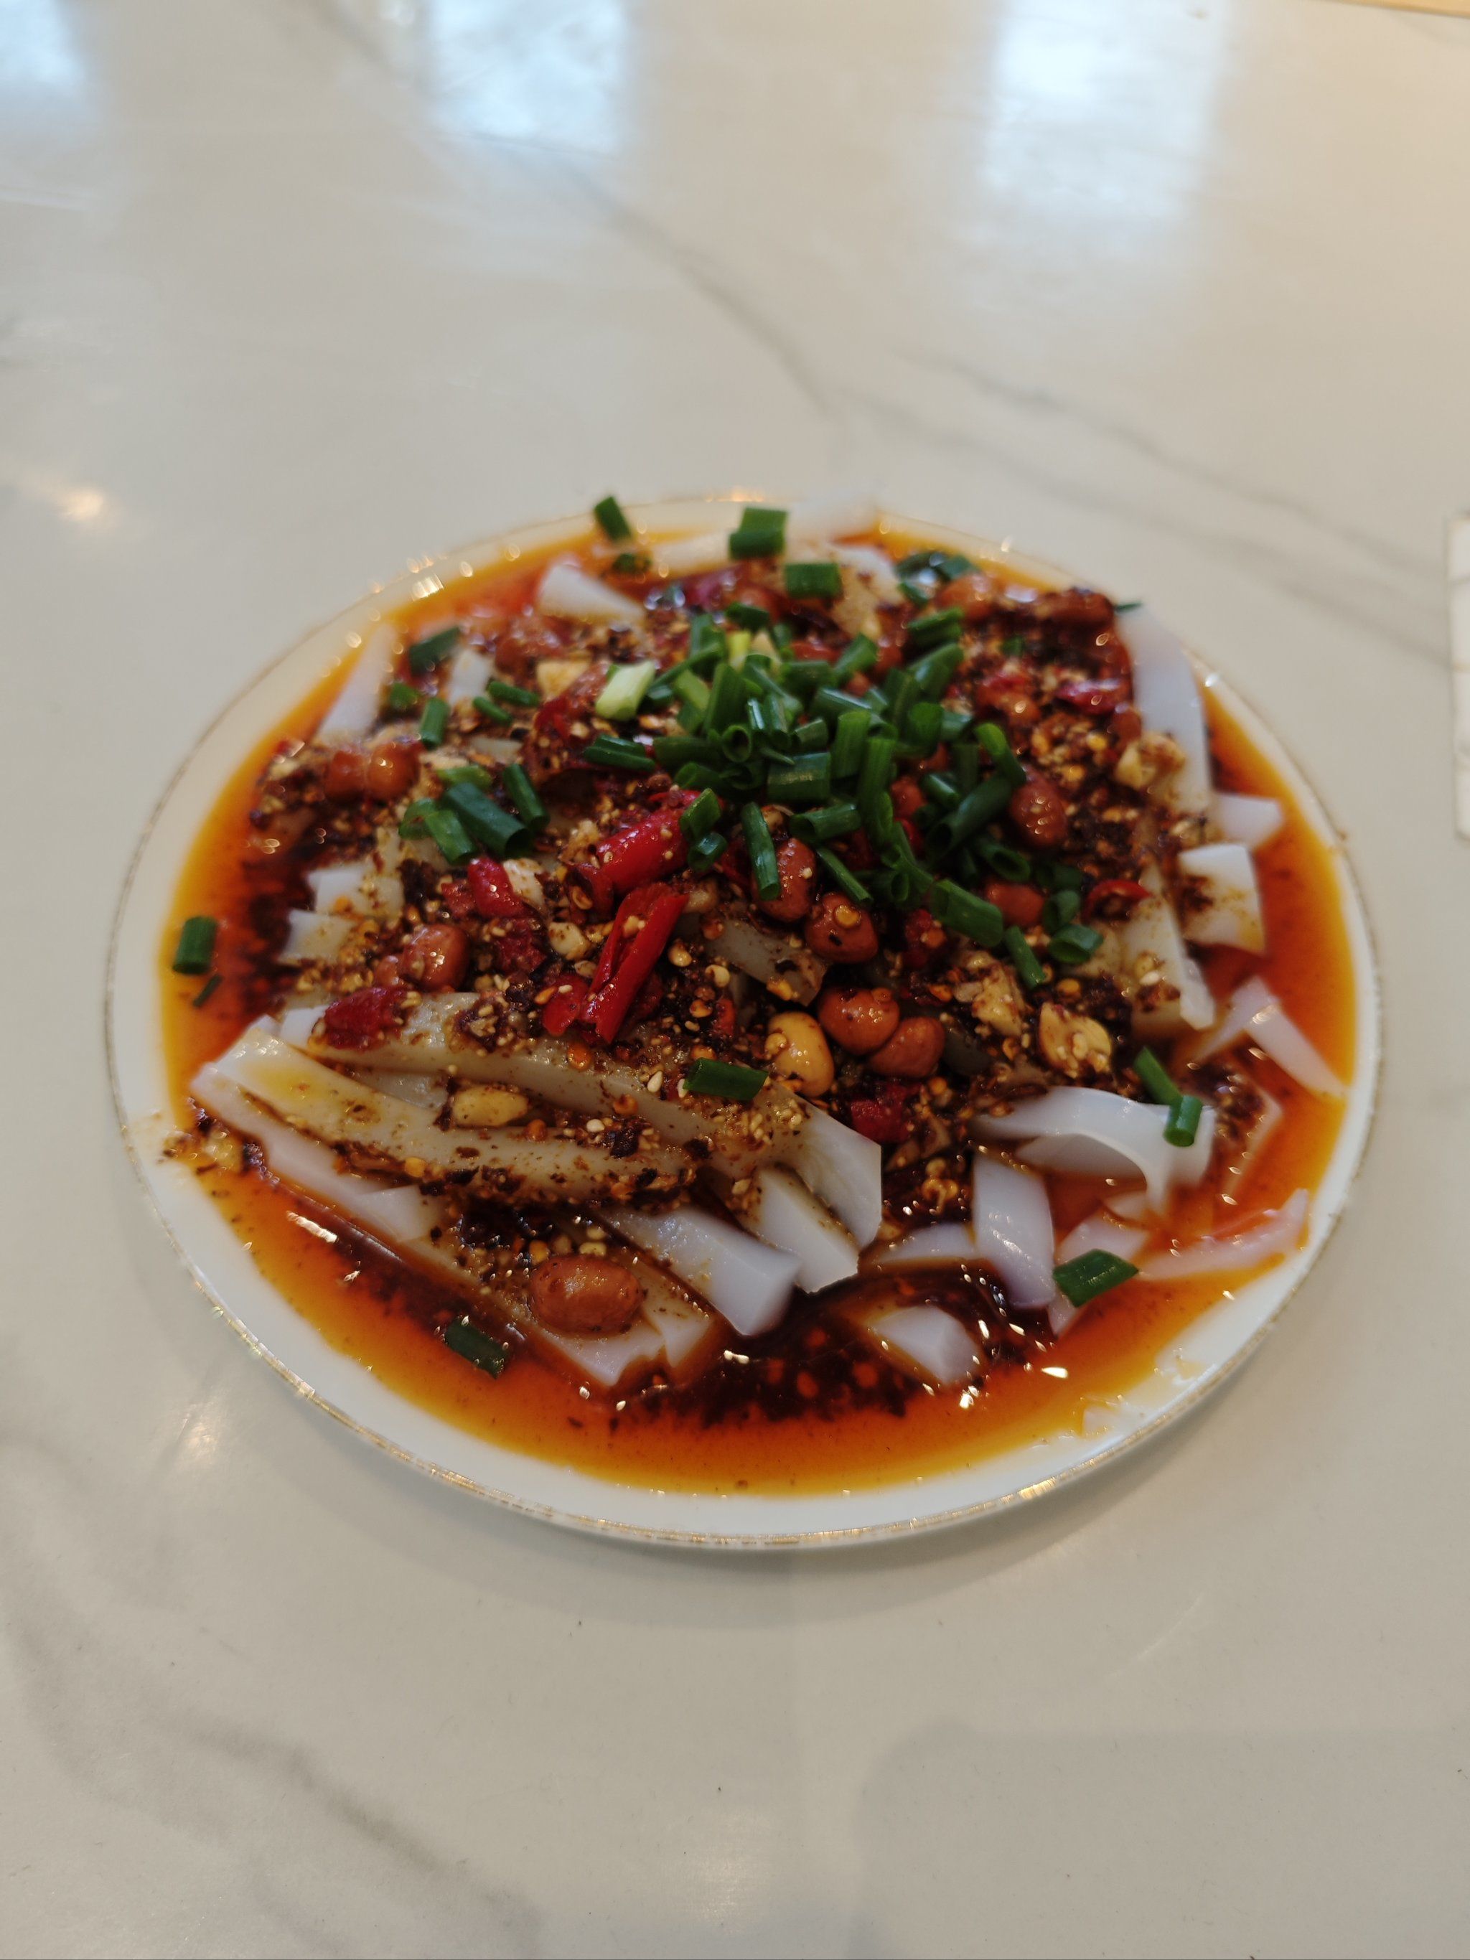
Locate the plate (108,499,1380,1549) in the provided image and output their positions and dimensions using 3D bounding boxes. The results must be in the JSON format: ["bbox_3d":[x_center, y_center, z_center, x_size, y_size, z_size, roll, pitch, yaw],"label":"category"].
[{"bbox_3d":[0.002,-0.007,0.254,0.212,0.026,0.212,0,56,0],"label":"plate"}]

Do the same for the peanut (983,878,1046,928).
[{"bbox_3d":[0.045,-0.012,0.229,0.013,0.009,0.009,19,58,13],"label":"peanut"}]

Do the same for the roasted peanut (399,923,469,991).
[{"bbox_3d":[-0.047,-0.004,0.224,0.013,0.010,0.011,-15,57,-9],"label":"roasted peanut"}]

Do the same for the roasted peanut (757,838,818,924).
[{"bbox_3d":[0.008,-0.016,0.228,0.011,0.009,0.015,9,57,7],"label":"roasted peanut"}]

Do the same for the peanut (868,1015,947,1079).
[{"bbox_3d":[0.026,0.010,0.213,0.013,0.009,0.010,-27,60,-17],"label":"peanut"}]

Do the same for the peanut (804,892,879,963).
[{"bbox_3d":[0.017,-0.008,0.223,0.011,0.010,0.013,-24,59,-15],"label":"peanut"}]

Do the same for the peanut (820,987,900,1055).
[{"bbox_3d":[0.019,0.006,0.215,0.013,0.010,0.011,8,56,6],"label":"peanut"}]

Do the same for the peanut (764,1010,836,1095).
[{"bbox_3d":[0.010,0.011,0.212,0.010,0.009,0.015,-14,57,-9],"label":"peanut"}]

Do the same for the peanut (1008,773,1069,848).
[{"bbox_3d":[0.051,-0.029,0.236,0.010,0.009,0.014,-6,56,-4],"label":"peanut"}]

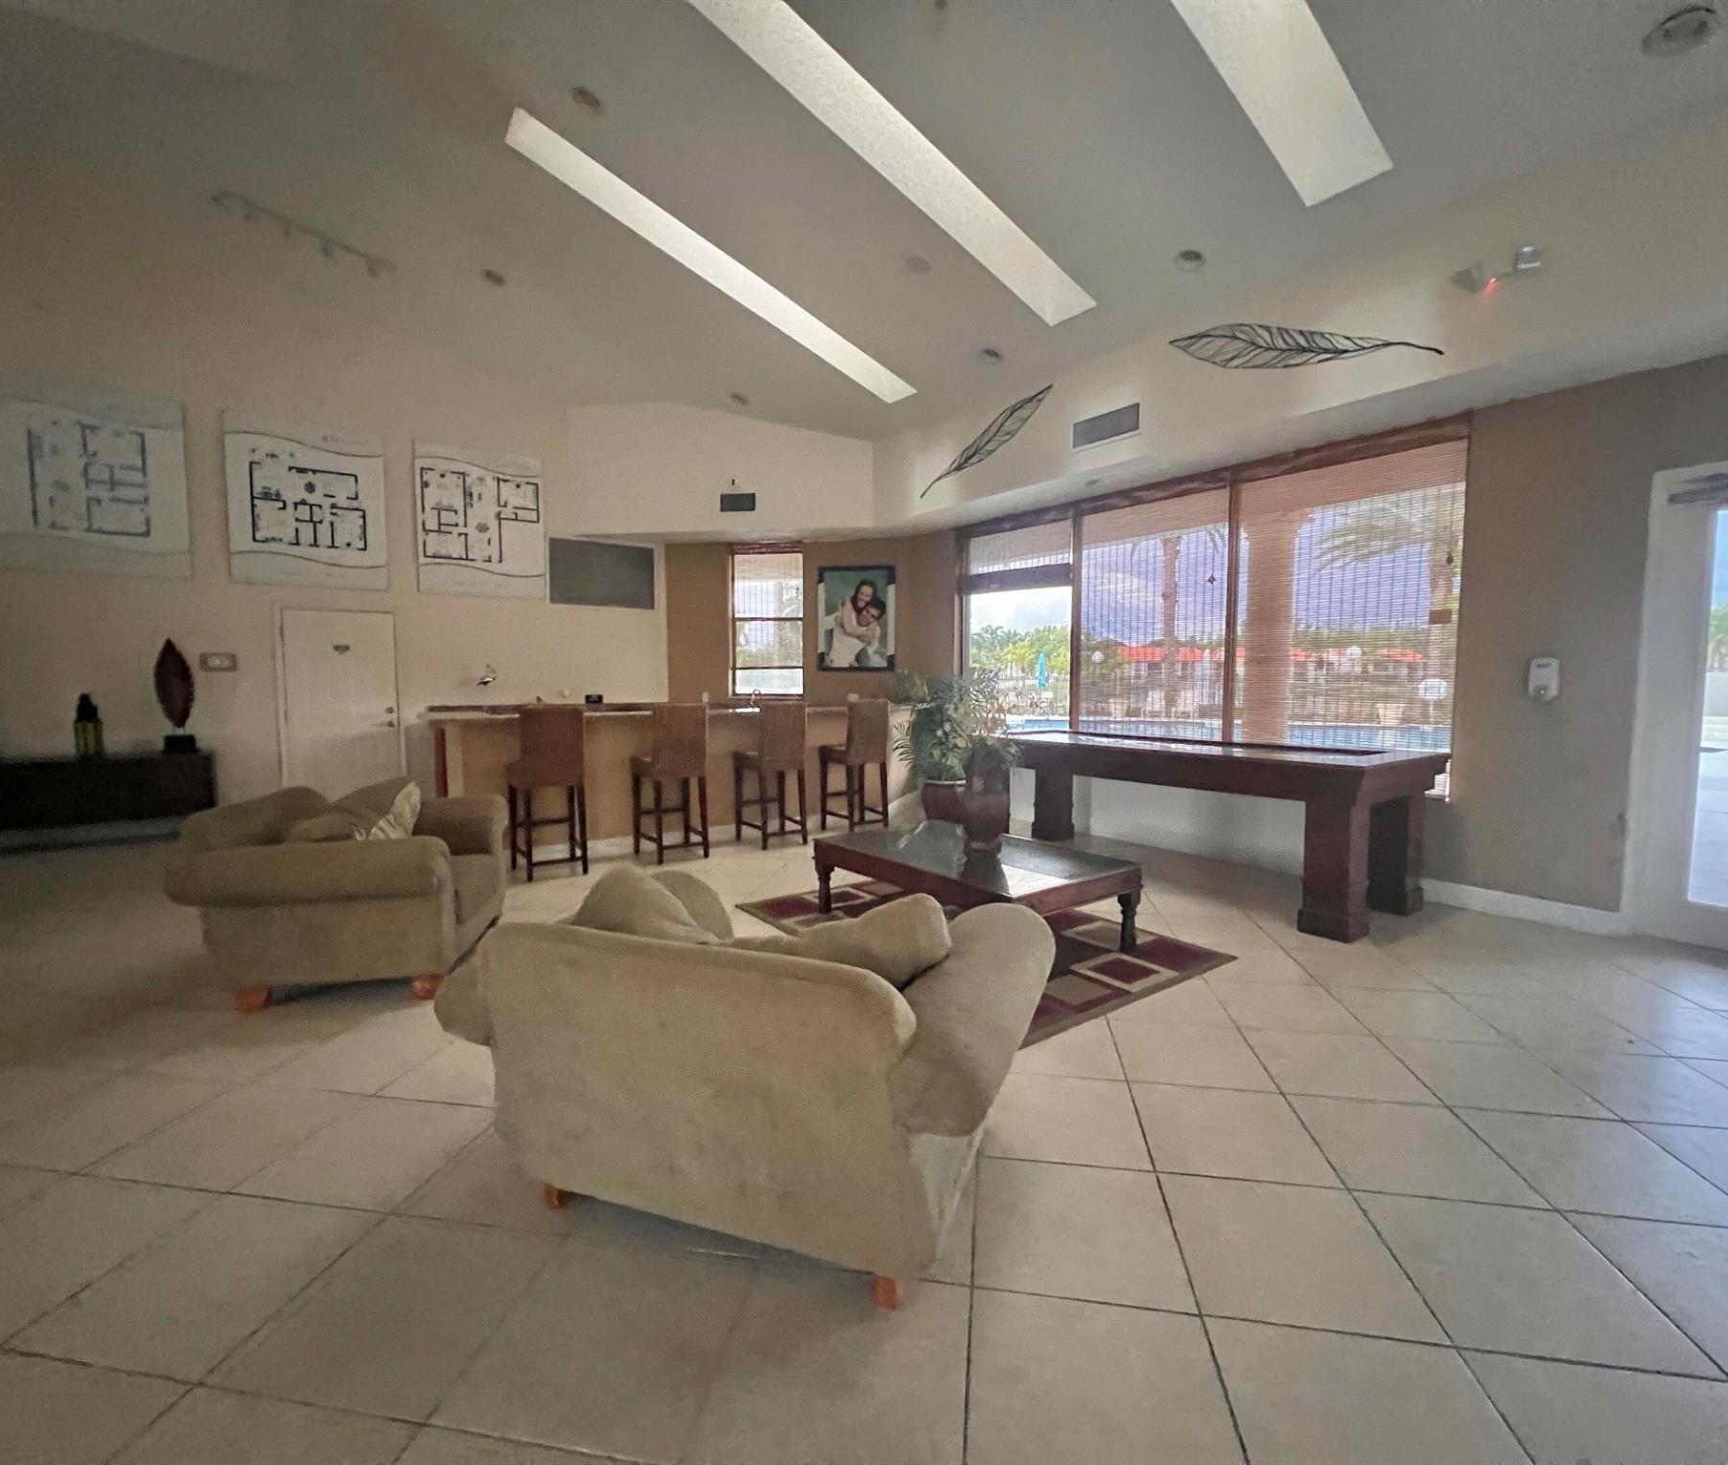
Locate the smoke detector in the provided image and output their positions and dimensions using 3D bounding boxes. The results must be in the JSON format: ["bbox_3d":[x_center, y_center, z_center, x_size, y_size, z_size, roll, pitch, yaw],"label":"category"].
[{"bbox_3d":[3.184,-2.713,2.863,0.190,0.050,0.190,18,-7,-34],"label":"smoke detector"}]

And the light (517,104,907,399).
[{"bbox_3d":[-0.948,-3.495,5.678,3.400,0.100,0.370,18,-7,-34],"label":"light"}]

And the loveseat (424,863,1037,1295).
[{"bbox_3d":[-0.239,0.814,2.116,1.466,0.822,0.959,1,4,20],"label":"loveseat"}]

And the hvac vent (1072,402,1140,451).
[{"bbox_3d":[1.759,-2.207,5.318,0.041,0.210,0.555,-3,5,-38],"label":"hvac vent"}]

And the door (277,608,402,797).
[{"bbox_3d":[-5.097,-0.138,7.180,0.930,2.070,0.080,-3,5,-35],"label":"door"}]

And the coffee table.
[{"bbox_3d":[0.549,0.869,4.044,0.938,0.436,1.514,-3,5,-38],"label":"coffee table"}]

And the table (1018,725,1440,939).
[{"bbox_3d":[2.103,0.541,5.063,1.130,0.934,2.740,-3,5,-38],"label":"table"}]

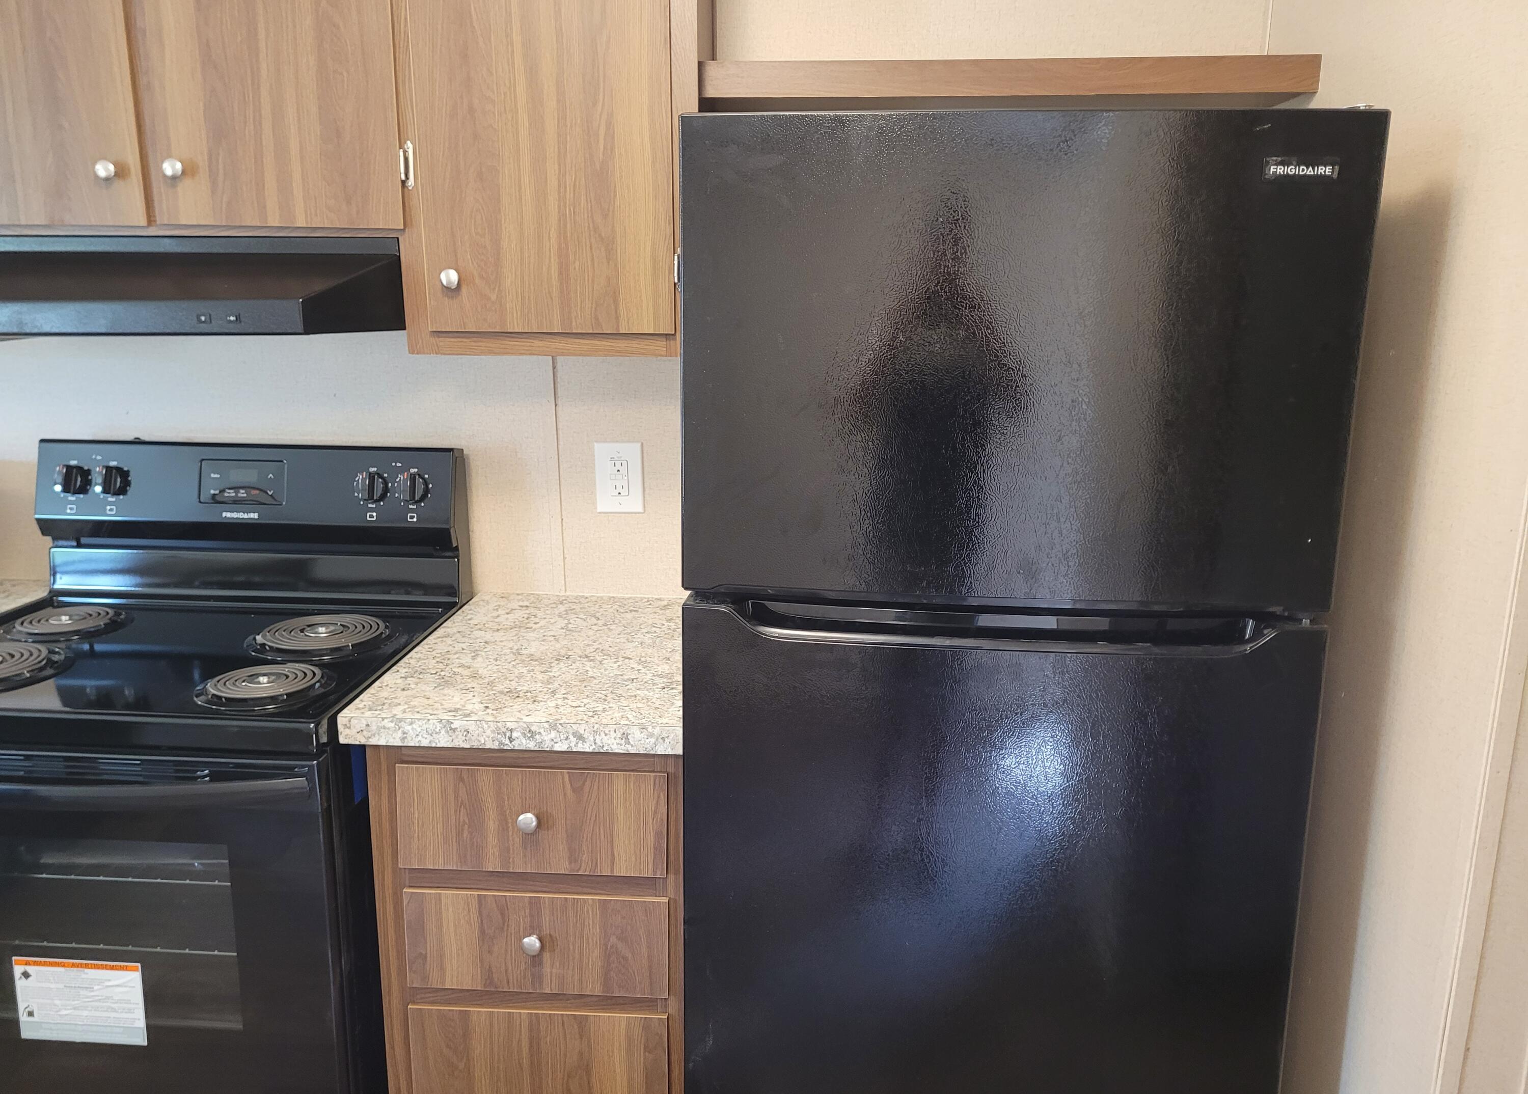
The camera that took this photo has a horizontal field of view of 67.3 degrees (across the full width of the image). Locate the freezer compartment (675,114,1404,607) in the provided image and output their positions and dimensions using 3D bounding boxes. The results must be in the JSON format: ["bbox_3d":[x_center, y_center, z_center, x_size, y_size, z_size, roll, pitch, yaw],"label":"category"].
[{"bbox_3d":[0.316,-0.276,1.617,0.752,0.549,0.660,2,13,6],"label":"freezer compartment"}]

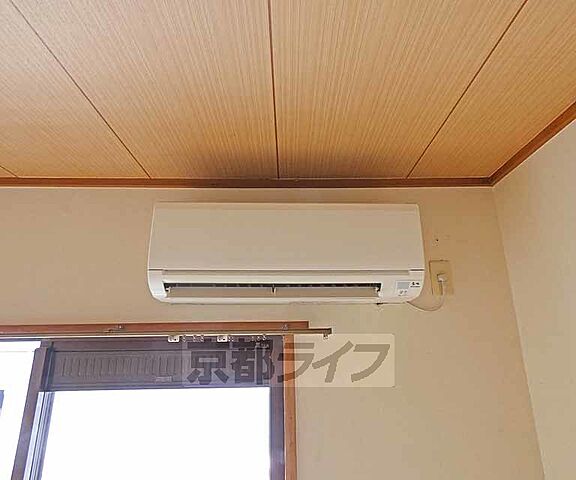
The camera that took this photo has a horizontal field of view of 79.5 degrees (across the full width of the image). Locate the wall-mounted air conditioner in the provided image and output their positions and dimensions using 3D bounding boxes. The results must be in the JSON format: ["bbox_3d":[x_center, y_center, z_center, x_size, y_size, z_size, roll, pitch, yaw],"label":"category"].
[{"bbox_3d":[-0.004,0.058,1.122,0.792,0.285,0.222,0,-18,0],"label":"wall-mounted air conditioner"}]

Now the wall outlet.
[{"bbox_3d":[0.537,0.132,1.203,0.071,0.120,0.017,0,-18,0],"label":"wall outlet"}]

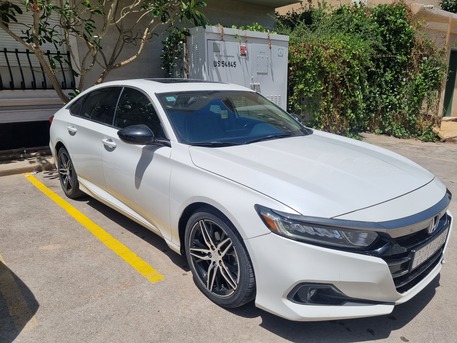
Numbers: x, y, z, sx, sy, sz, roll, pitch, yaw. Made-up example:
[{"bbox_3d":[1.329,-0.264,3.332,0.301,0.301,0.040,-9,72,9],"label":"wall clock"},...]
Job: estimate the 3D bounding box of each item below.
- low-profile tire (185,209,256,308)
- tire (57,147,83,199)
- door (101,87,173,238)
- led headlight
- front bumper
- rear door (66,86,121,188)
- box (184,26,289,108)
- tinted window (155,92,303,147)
[{"bbox_3d":[-0.024,0.537,2.234,0.235,0.670,0.670,-10,18,-41],"label":"low-profile tire"},{"bbox_3d":[-1.926,-0.011,4.257,0.235,0.670,0.670,-10,18,-41],"label":"tire"},{"bbox_3d":[-0.720,-0.162,2.915,0.310,1.120,1.260,-10,18,-41],"label":"door"},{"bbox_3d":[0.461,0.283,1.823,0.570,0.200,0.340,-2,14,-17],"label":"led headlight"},{"bbox_3d":[0.997,0.476,2.285,1.850,0.530,0.680,-10,18,-41],"label":"front bumper"},{"bbox_3d":[-1.409,-0.376,3.650,0.300,1.090,1.030,-10,18,-41],"label":"rear door"},{"bbox_3d":[0.294,-1.954,8.132,2.570,2.420,0.720,-12,18,-39],"label":"box"},{"bbox_3d":[0.106,-0.518,3.088,1.470,0.160,0.820,-10,48,-41],"label":"tinted window"}]

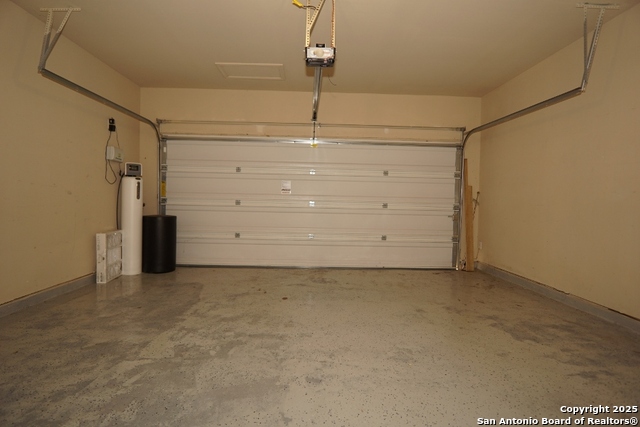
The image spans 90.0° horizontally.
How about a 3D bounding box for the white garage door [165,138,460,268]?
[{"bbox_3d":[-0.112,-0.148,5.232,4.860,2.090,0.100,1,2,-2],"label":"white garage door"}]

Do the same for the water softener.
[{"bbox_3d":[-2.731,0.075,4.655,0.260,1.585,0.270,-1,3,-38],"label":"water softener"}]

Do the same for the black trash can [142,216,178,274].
[{"bbox_3d":[-2.462,0.446,4.914,0.460,0.835,0.460,1,2,-2],"label":"black trash can"}]

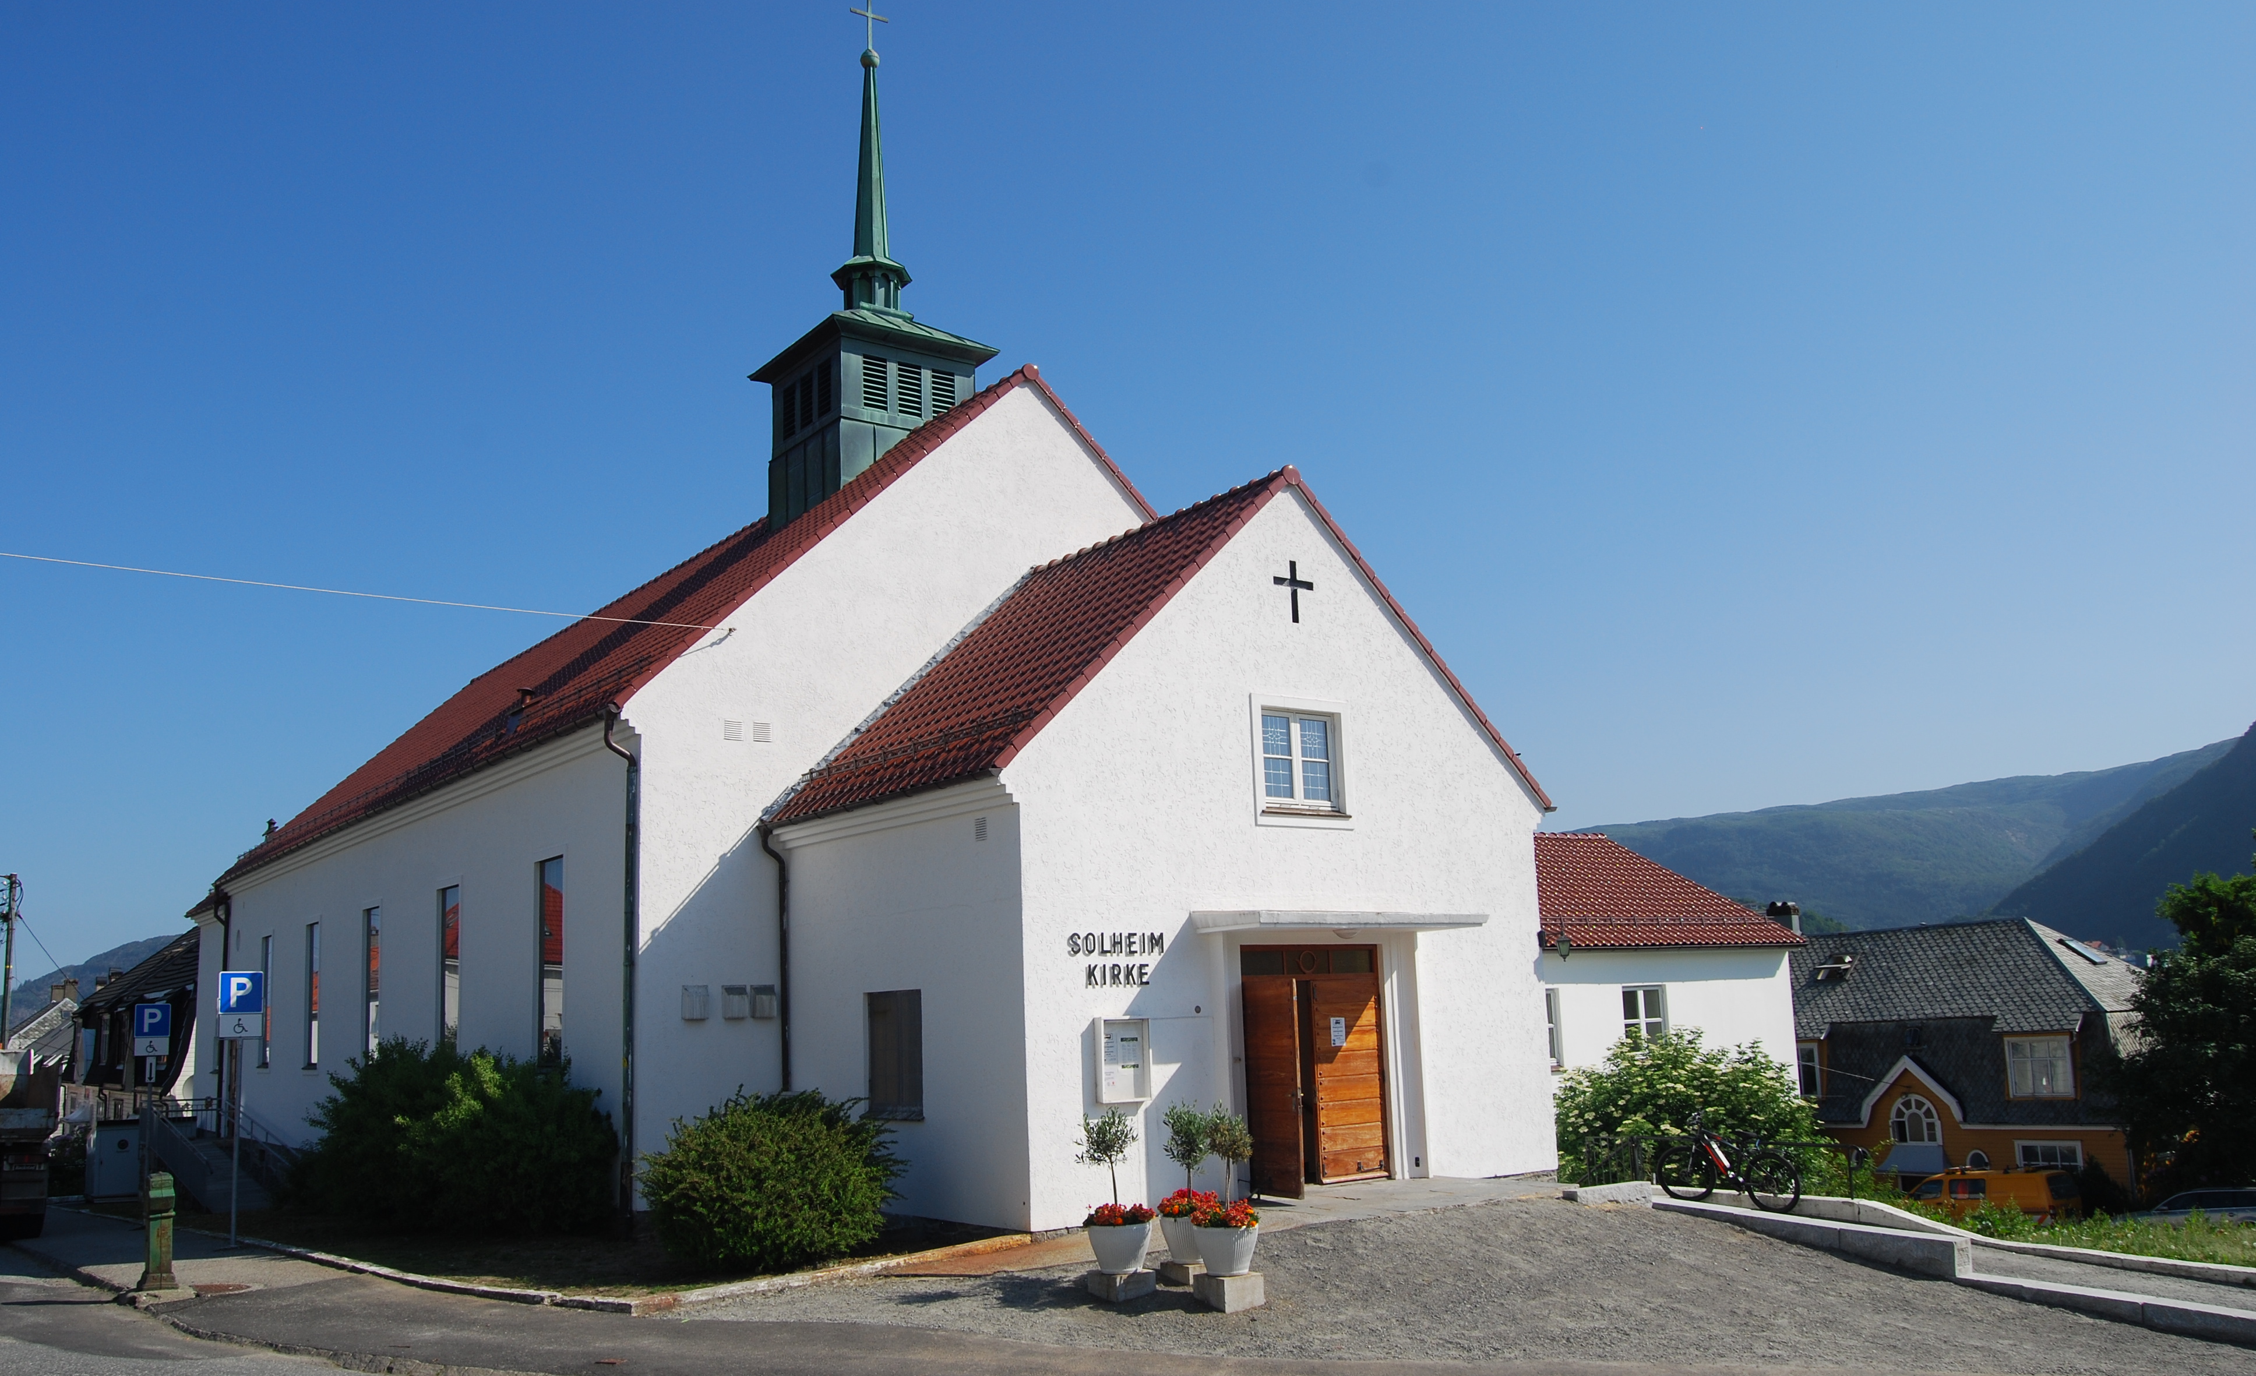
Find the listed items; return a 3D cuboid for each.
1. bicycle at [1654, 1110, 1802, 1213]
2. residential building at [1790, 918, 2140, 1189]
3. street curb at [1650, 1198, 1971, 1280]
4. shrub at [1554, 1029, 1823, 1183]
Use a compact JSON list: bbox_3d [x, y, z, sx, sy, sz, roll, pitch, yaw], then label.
[{"bbox_3d":[7.027,5.565,20.006,0.612,1.071,1.754,6,-11,-37],"label":"bicycle"},{"bbox_3d":[21.465,9.962,42.411,7.800,8.162,10.220,6,-14,-37],"label":"residential building"},{"bbox_3d":[7.267,5.936,18.291,0.296,0.367,3.570,6,-11,-37],"label":"street curb"},{"bbox_3d":[7.598,5.881,23.014,3.774,2.346,3.264,6,-14,-37],"label":"shrub"}]

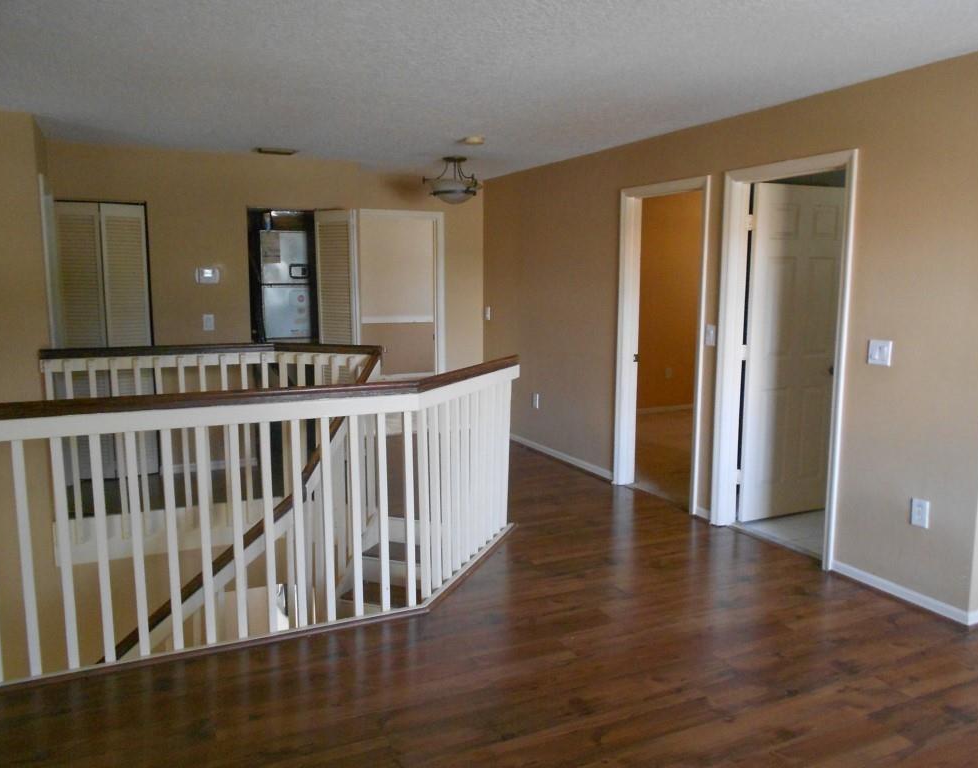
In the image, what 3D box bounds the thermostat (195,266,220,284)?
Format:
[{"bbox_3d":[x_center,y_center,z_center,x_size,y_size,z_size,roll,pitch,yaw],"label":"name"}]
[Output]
[{"bbox_3d":[-2.119,-0.814,5.810,0.157,0.116,0.030,-4,9,-25],"label":"thermostat"}]

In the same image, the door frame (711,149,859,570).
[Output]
[{"bbox_3d":[1.623,-0.133,4.249,0.145,2.118,0.905,-4,9,-25],"label":"door frame"}]

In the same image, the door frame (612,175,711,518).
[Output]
[{"bbox_3d":[1.176,-0.261,5.169,0.145,2.118,0.923,-4,9,-25],"label":"door frame"}]

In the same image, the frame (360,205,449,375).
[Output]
[{"bbox_3d":[-0.858,-0.552,7.283,0.910,2.115,0.140,-4,9,-25],"label":"frame"}]

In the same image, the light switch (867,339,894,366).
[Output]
[{"bbox_3d":[1.847,-0.146,3.638,0.012,0.115,0.118,-4,9,-25],"label":"light switch"}]

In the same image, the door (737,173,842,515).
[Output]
[{"bbox_3d":[1.882,-0.177,4.766,0.762,2.035,0.040,-4,9,-25],"label":"door"}]

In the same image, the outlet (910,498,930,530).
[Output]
[{"bbox_3d":[1.961,0.590,3.501,0.010,0.118,0.078,-4,9,-25],"label":"outlet"}]

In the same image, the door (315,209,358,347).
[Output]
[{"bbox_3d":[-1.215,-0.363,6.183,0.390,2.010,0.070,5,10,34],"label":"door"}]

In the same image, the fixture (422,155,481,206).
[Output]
[{"bbox_3d":[-0.267,-1.568,5.973,0.450,0.355,0.450,0,8,0],"label":"fixture"}]

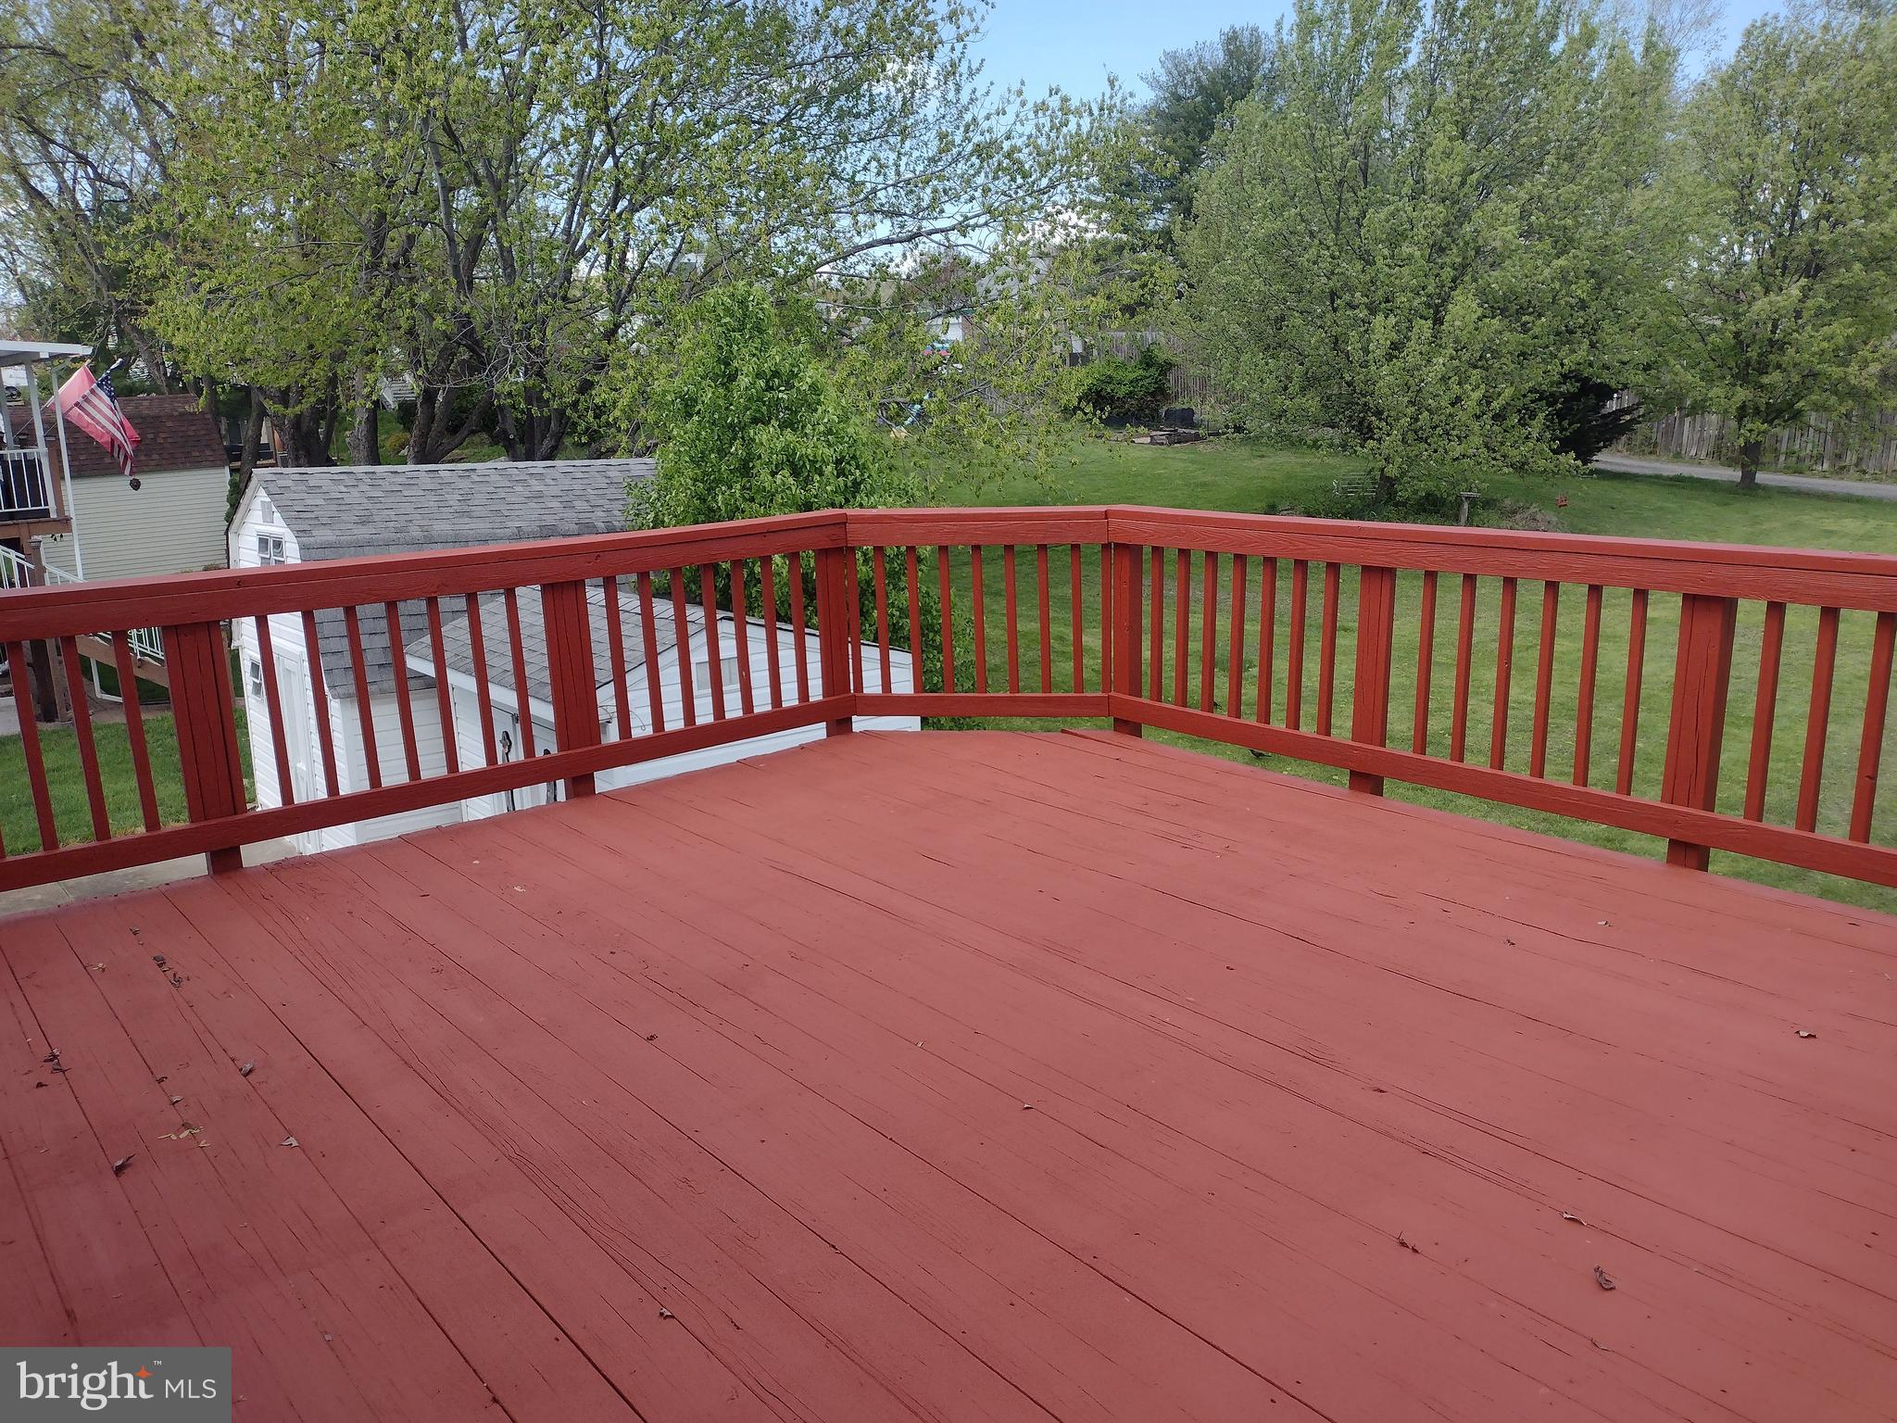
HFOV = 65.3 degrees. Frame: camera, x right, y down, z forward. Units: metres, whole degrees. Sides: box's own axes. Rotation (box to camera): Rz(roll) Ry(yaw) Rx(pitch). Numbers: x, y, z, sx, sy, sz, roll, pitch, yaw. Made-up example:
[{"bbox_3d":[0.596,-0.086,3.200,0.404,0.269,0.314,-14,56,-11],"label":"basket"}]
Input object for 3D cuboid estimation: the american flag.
[{"bbox_3d":[-12.063,-4.102,21.000,0.920,1.550,0.280,-13,18,-40],"label":"american flag"}]

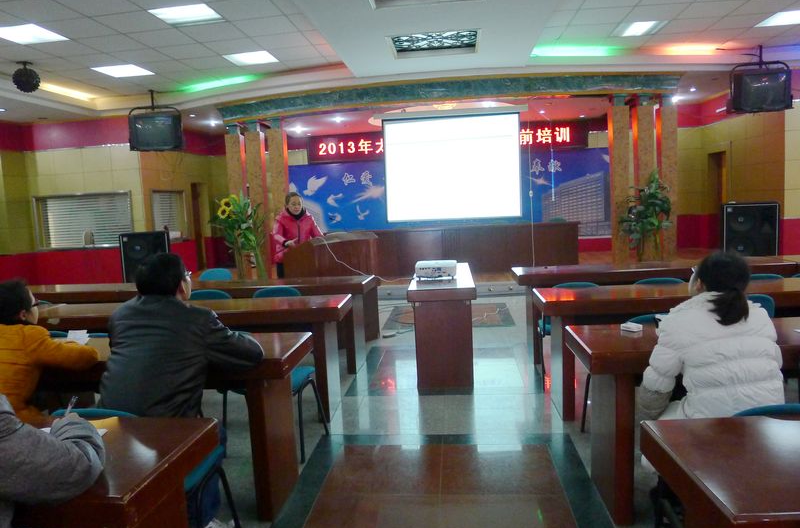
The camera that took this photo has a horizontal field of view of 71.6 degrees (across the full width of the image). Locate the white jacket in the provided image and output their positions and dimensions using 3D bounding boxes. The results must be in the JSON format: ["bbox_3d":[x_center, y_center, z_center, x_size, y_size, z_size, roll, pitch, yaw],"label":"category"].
[{"bbox_3d":[1.103,0.343,1.932,0.500,0.570,0.400,-3,7,3],"label":"white jacket"}]

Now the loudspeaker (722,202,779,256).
[{"bbox_3d":[5.254,-0.464,8.355,0.760,0.900,0.500,0,7,26],"label":"loudspeaker"}]

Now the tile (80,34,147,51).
[{"bbox_3d":[-3.364,-2.590,6.536,0.600,0.020,0.590,-2,6,6],"label":"tile"}]

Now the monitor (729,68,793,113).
[{"bbox_3d":[5.078,-2.444,7.813,0.680,0.540,0.480,0,12,21],"label":"monitor"}]

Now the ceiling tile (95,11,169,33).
[{"bbox_3d":[-2.748,-2.502,5.730,0.600,0.020,0.600,-2,6,6],"label":"ceiling tile"}]

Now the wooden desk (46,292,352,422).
[{"bbox_3d":[-1.399,0.665,3.895,2.114,0.766,0.515,-2,6,6],"label":"wooden desk"}]

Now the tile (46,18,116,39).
[{"bbox_3d":[-3.407,-2.524,5.954,0.600,0.020,0.590,-2,6,6],"label":"tile"}]

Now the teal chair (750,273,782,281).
[{"bbox_3d":[2.591,0.434,4.203,0.460,0.780,0.520,-2,7,6],"label":"teal chair"}]

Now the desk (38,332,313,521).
[{"bbox_3d":[-1.492,0.803,2.826,2.100,0.770,0.510,-2,7,6],"label":"desk"}]

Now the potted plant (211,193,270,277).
[{"bbox_3d":[-2.526,-0.385,8.814,0.880,1.500,0.720,-2,7,6],"label":"potted plant"}]

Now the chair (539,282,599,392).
[{"bbox_3d":[1.274,0.505,4.129,0.450,0.790,0.520,-2,6,6],"label":"chair"}]

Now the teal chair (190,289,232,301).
[{"bbox_3d":[-1.546,0.581,4.848,0.460,0.810,0.520,-2,6,6],"label":"teal chair"}]

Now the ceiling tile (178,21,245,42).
[{"bbox_3d":[-2.064,-2.582,6.178,0.600,0.020,0.600,-2,6,6],"label":"ceiling tile"}]

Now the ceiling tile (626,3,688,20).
[{"bbox_3d":[2.927,-2.853,6.298,0.600,0.020,0.590,-2,6,6],"label":"ceiling tile"}]

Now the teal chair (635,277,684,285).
[{"bbox_3d":[1.918,0.463,4.275,0.460,0.780,0.520,-2,7,6],"label":"teal chair"}]

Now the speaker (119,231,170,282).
[{"bbox_3d":[-4.175,-0.126,9.155,0.700,0.810,0.480,-4,6,-12],"label":"speaker"}]

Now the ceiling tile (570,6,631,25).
[{"bbox_3d":[2.261,-2.782,6.272,0.600,0.020,0.600,-2,7,6],"label":"ceiling tile"}]

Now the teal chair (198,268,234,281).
[{"bbox_3d":[-1.915,0.459,5.862,0.450,0.800,0.520,-4,6,-8],"label":"teal chair"}]

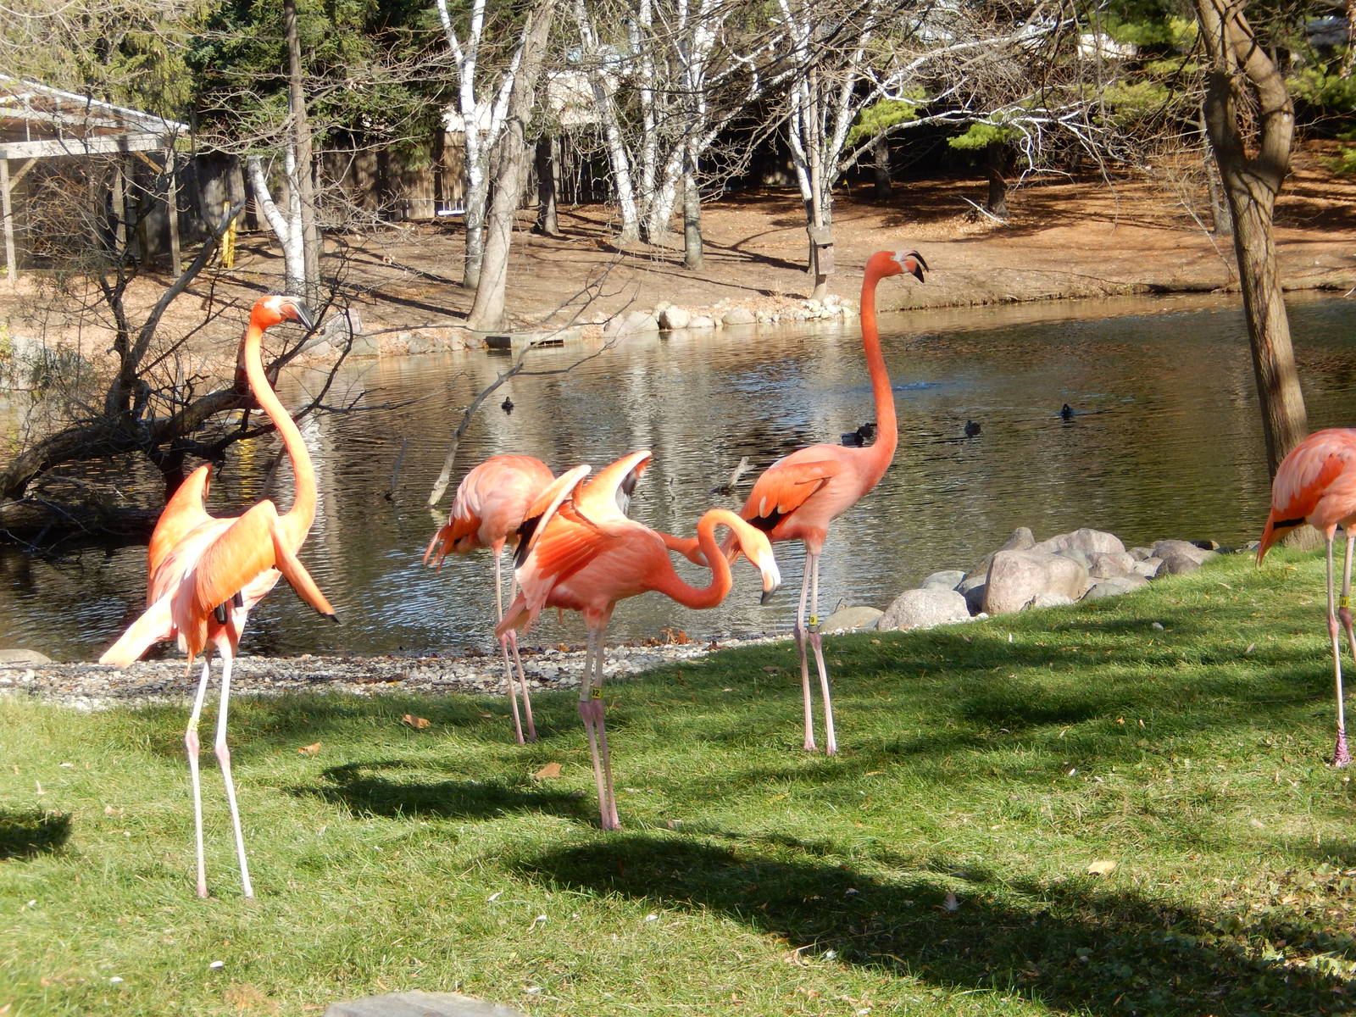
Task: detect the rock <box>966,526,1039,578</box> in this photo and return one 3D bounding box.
[{"bbox_3d":[1.255,0.182,15.900,0.290,0.240,0.240,-2,4,0],"label":"rock"}]

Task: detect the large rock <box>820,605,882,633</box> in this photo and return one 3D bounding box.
[{"bbox_3d":[0.636,0.411,15.200,0.240,0.110,0.180,-2,4,0],"label":"large rock"}]

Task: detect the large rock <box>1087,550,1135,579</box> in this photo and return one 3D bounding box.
[{"bbox_3d":[1.685,0.225,16.000,0.200,0.125,0.170,-2,4,0],"label":"large rock"}]

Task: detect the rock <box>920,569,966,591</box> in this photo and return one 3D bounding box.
[{"bbox_3d":[1.110,0.310,17.200,0.200,0.120,0.180,-4,4,0],"label":"rock"}]

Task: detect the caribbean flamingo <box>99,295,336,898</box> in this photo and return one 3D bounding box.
[{"bbox_3d":[-1.052,0.202,9.380,0.600,1.370,0.460,-8,6,-39],"label":"caribbean flamingo"}]

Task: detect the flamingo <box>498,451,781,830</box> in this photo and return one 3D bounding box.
[{"bbox_3d":[-0.093,0.318,9.850,0.670,0.910,0.400,-1,4,18],"label":"flamingo"}]

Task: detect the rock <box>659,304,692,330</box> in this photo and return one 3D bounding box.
[{"bbox_3d":[-0.040,-2.411,52.000,0.400,0.320,0.340,-4,4,0],"label":"rock"}]

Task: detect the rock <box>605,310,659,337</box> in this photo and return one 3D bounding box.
[{"bbox_3d":[-0.576,-2.337,52.000,0.680,0.360,0.500,-2,4,0],"label":"rock"}]

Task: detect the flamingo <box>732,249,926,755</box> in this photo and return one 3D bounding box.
[{"bbox_3d":[0.410,-0.016,11.100,0.550,1.370,0.280,-2,4,0],"label":"flamingo"}]

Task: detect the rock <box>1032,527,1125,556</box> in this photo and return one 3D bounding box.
[{"bbox_3d":[1.702,0.169,17.500,0.390,0.190,0.300,-4,4,0],"label":"rock"}]

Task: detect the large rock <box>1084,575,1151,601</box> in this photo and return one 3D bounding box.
[{"bbox_3d":[1.642,0.303,15.400,0.260,0.115,0.200,-2,4,0],"label":"large rock"}]

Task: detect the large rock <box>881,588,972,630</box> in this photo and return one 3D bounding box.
[{"bbox_3d":[0.967,0.401,16.150,0.345,0.165,0.280,-4,4,0],"label":"large rock"}]

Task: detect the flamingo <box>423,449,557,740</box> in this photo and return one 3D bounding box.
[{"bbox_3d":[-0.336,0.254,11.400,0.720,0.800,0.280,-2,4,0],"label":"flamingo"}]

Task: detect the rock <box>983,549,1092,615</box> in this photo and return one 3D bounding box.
[{"bbox_3d":[1.443,0.297,16.500,0.420,0.250,0.340,-4,4,0],"label":"rock"}]

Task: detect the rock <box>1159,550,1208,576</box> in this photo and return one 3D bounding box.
[{"bbox_3d":[2.177,0.239,17.700,0.210,0.110,0.180,-4,4,0],"label":"rock"}]

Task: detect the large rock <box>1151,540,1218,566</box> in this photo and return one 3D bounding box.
[{"bbox_3d":[2.214,0.195,18.000,0.280,0.130,0.240,-4,4,0],"label":"large rock"}]

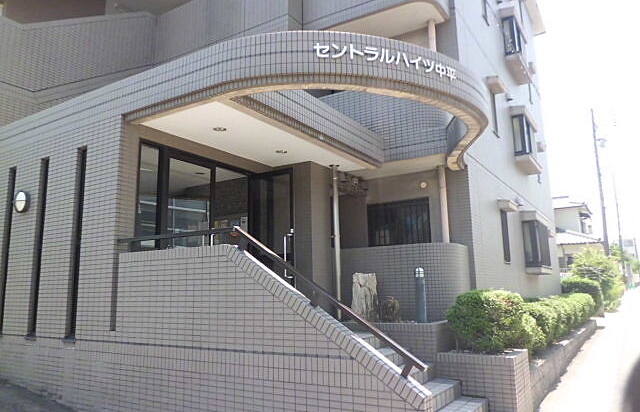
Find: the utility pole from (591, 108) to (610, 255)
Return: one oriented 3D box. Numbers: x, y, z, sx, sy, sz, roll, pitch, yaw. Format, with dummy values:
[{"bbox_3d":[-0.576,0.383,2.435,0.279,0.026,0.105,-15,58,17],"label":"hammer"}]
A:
[{"bbox_3d":[18.292,-0.080,31.062,0.330,13.100,0.330,-7,-12,32],"label":"utility pole"}]

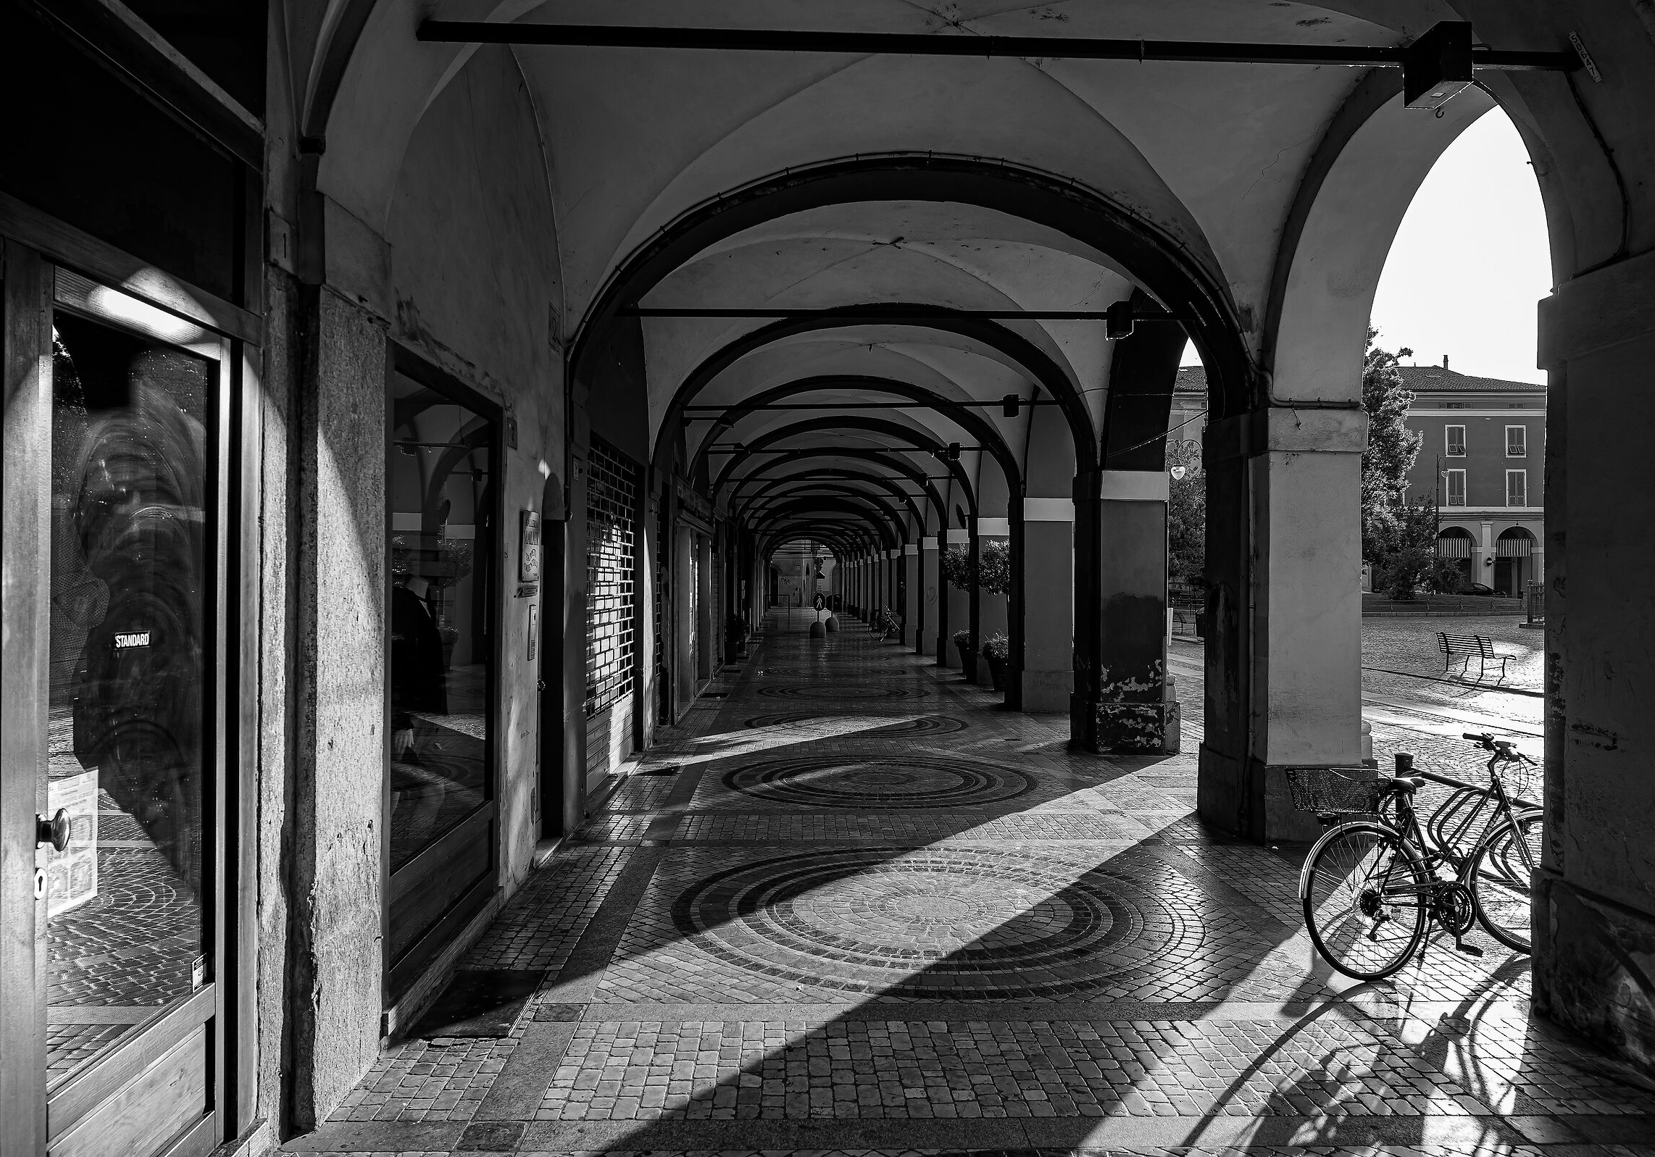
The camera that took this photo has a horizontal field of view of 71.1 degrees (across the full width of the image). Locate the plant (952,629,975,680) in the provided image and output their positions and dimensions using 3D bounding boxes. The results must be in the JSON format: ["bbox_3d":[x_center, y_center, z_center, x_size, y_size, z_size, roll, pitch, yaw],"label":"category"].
[{"bbox_3d":[2.860,1.444,22.893,0.700,0.870,0.700,0,0,-2],"label":"plant"}]

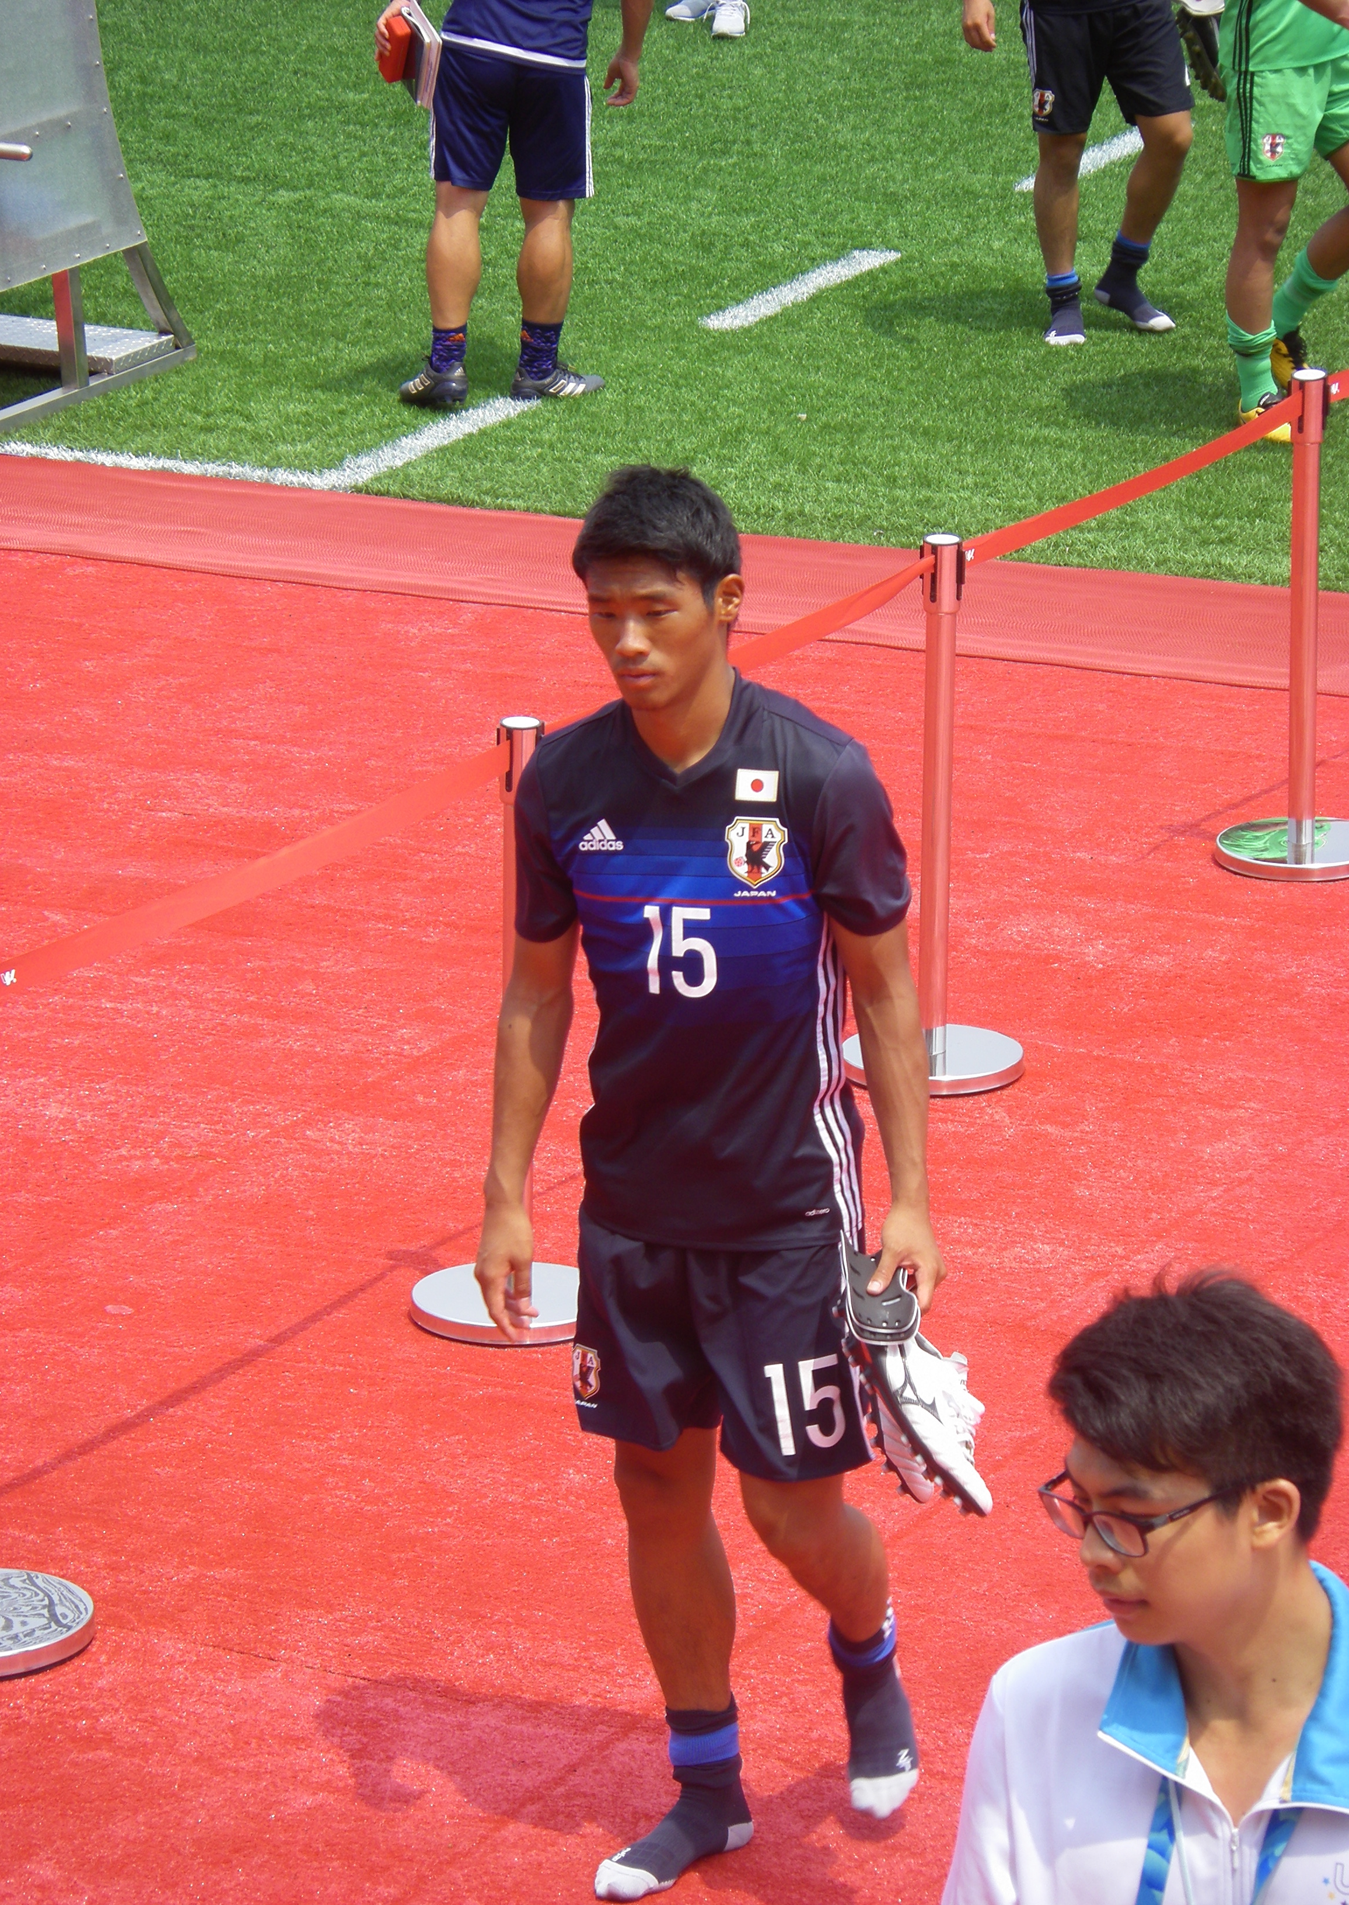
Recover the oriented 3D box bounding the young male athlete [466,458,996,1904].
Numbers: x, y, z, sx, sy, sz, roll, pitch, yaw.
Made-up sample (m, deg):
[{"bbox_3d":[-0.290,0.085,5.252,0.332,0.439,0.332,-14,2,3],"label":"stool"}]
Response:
[{"bbox_3d":[0.102,0.262,8.648,0.570,1.770,0.530,7,17,21],"label":"young male athlete"}]

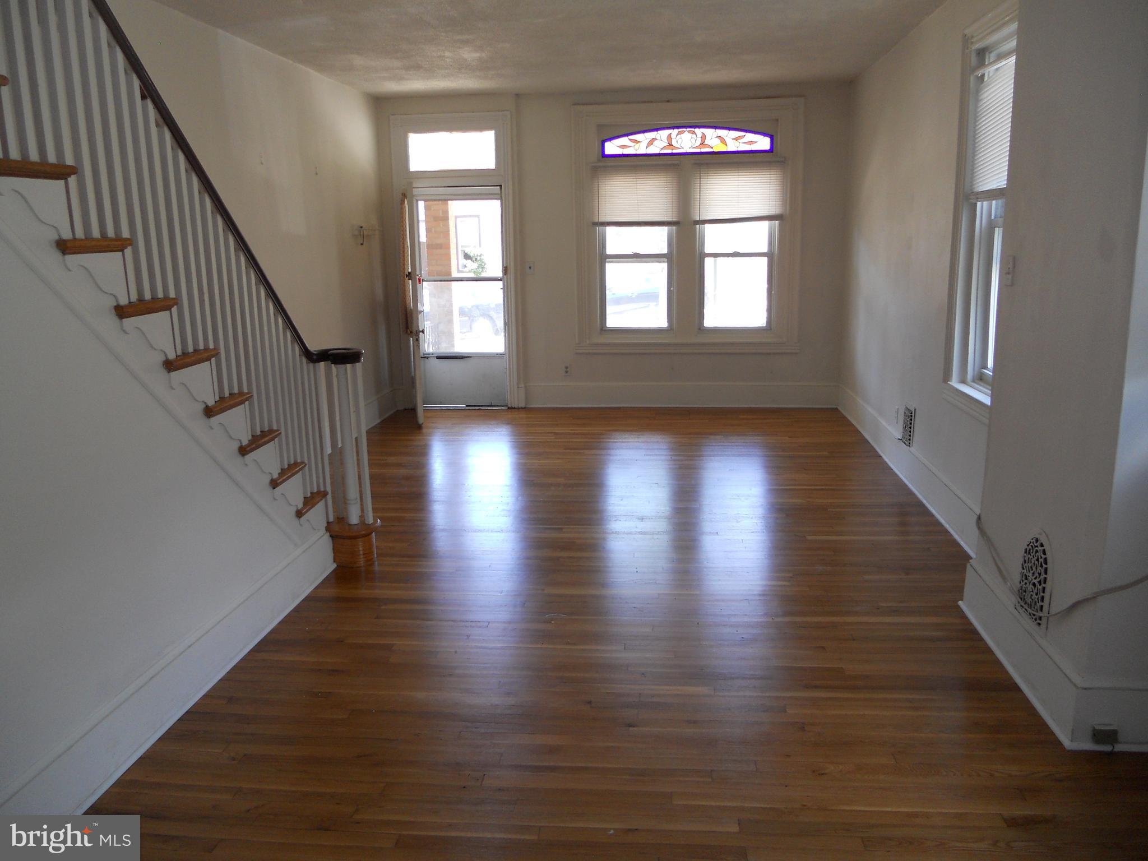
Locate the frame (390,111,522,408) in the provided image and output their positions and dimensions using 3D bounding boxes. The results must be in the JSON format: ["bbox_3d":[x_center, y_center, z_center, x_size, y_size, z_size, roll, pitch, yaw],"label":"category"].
[{"bbox_3d":[-1.087,-1.545,8.351,1.152,2.688,0.150,0,12,7],"label":"frame"}]

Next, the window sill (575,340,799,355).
[{"bbox_3d":[1.027,-0.760,8.223,2.045,0.123,0.090,0,12,7],"label":"window sill"}]

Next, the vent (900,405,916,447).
[{"bbox_3d":[2.098,-0.033,5.637,0.025,0.256,0.267,0,12,7],"label":"vent"}]

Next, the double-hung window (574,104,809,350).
[{"bbox_3d":[1.008,-1.792,8.032,2.022,2.198,0.140,0,12,7],"label":"double-hung window"}]

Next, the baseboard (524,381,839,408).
[{"bbox_3d":[0.965,-0.330,8.329,2.904,0.235,0.025,0,12,7],"label":"baseboard"}]

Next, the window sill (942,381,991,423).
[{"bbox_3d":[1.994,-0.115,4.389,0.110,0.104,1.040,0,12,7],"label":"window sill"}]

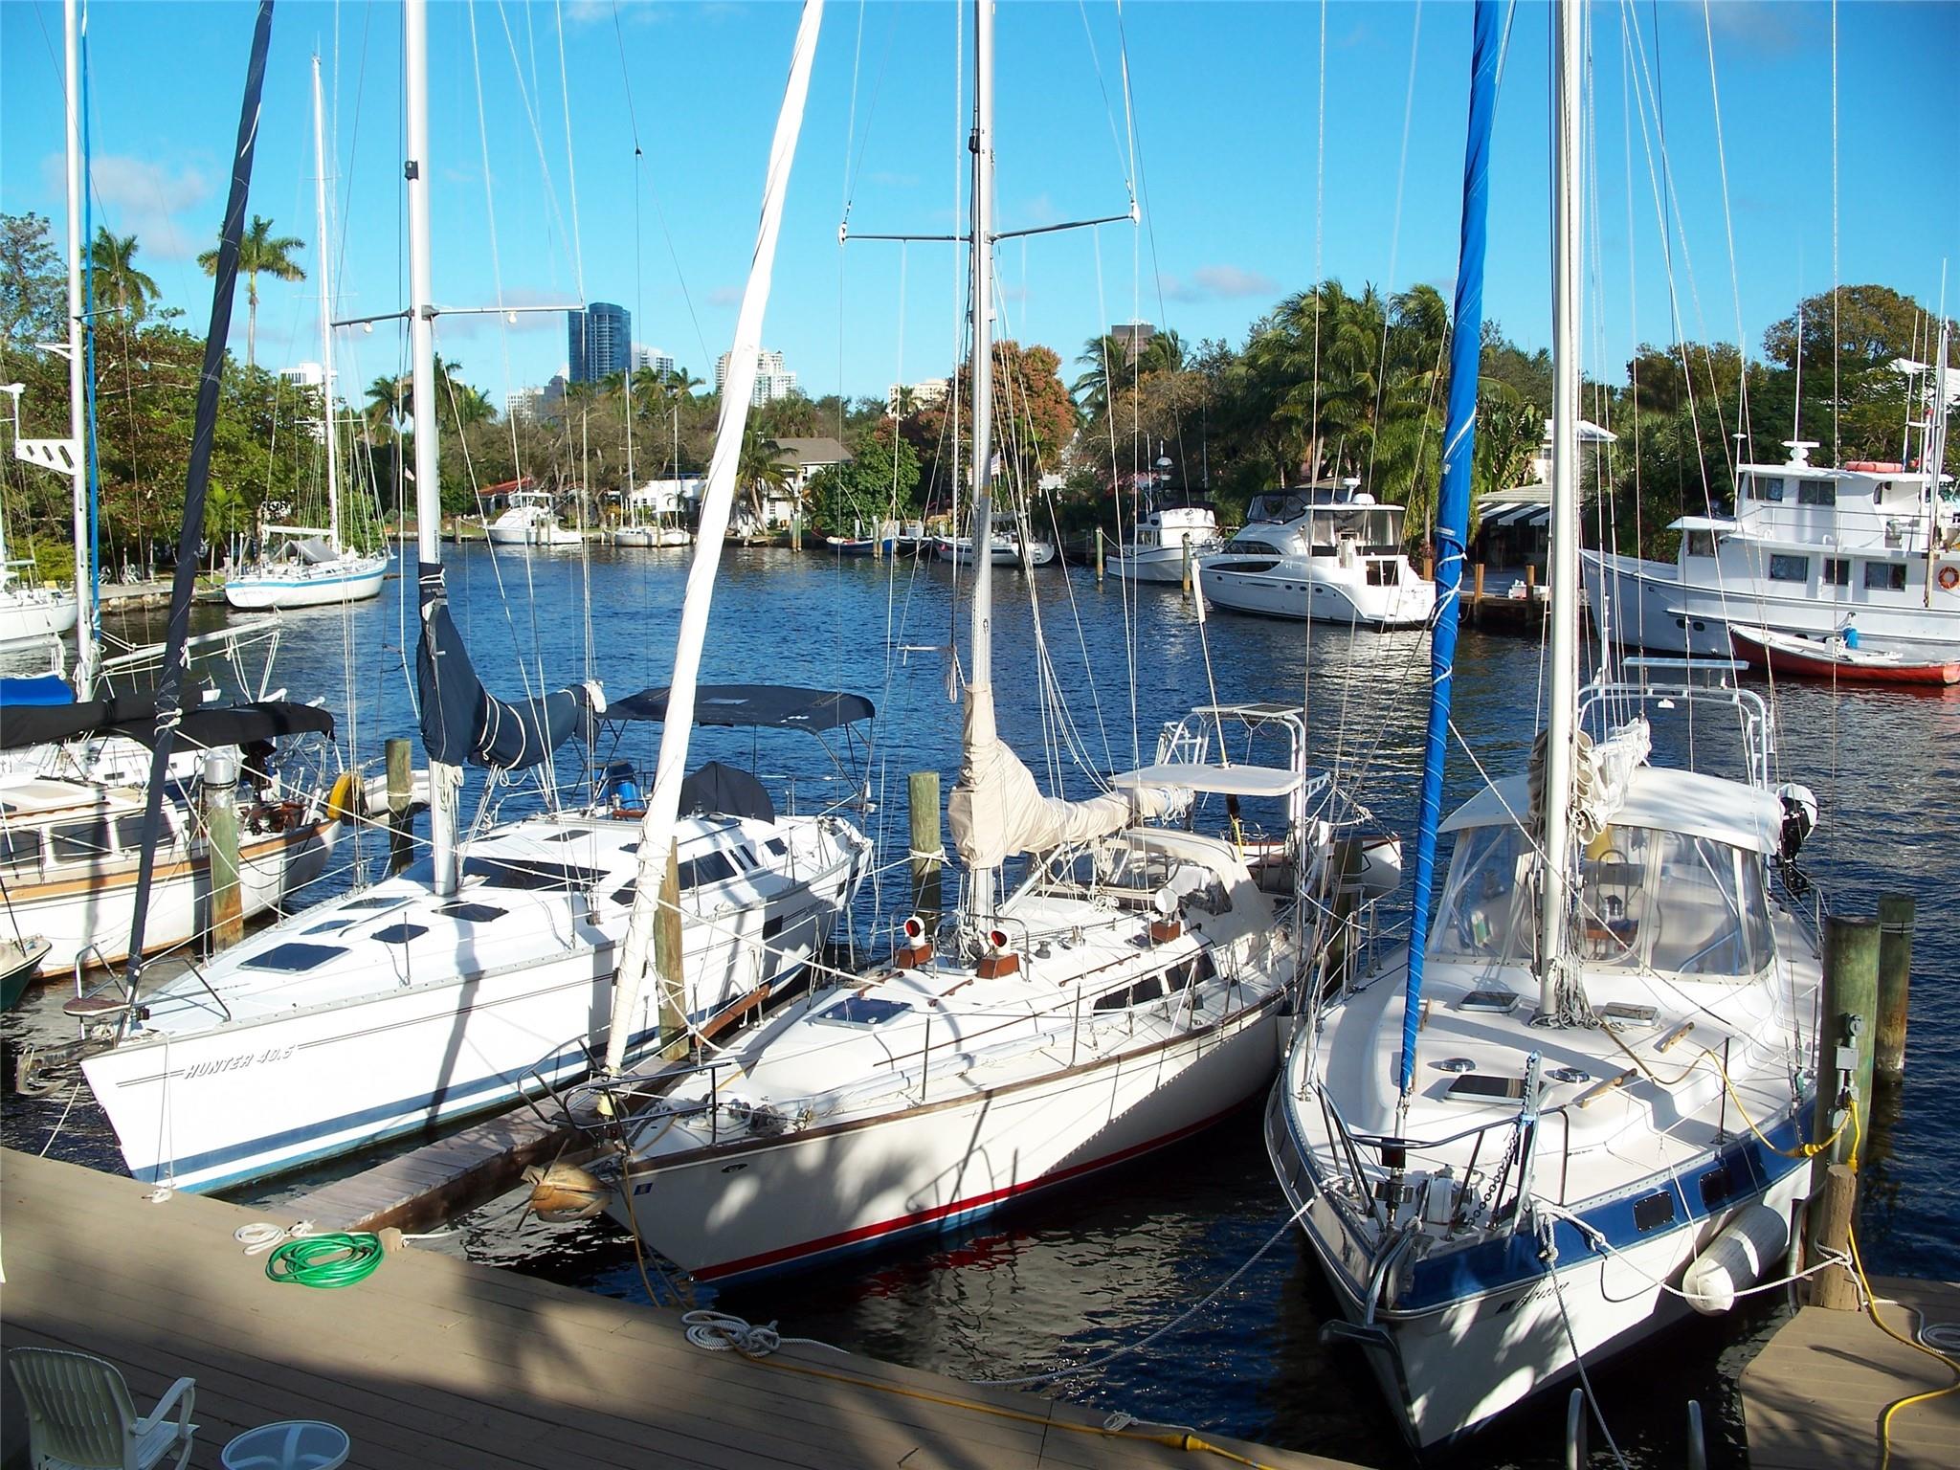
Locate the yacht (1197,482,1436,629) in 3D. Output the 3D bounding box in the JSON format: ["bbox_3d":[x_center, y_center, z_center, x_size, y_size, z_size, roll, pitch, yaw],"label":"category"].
[{"bbox_3d":[12.866,-7.298,82.749,4.100,5.383,12.600,-5,9,-33],"label":"yacht"}]

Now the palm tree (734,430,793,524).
[{"bbox_3d":[-15.821,-18.460,150.879,4.700,7.224,4.700,0,7,0],"label":"palm tree"}]

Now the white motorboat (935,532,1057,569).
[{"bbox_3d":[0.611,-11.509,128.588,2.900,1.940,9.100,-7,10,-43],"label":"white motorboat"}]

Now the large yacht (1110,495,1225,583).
[{"bbox_3d":[10.251,-10.770,113.547,3.800,4.700,11.500,-2,8,-18],"label":"large yacht"}]

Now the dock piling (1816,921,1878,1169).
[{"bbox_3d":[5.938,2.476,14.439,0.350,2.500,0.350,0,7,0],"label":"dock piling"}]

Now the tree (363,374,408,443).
[{"bbox_3d":[-52.660,-25.750,188.256,5.800,13.100,5.800,0,7,0],"label":"tree"}]

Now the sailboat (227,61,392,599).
[{"bbox_3d":[-28.168,-17.083,89.042,3.900,23.171,13.000,1,7,8],"label":"sailboat"}]

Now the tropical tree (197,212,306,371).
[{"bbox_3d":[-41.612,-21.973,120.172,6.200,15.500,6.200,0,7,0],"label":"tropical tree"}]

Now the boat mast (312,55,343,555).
[{"bbox_3d":[-27.869,-18.209,89.420,0.250,20.870,0.300,0,7,3],"label":"boat mast"}]

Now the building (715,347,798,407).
[{"bbox_3d":[-187.760,-271.237,1754.819,66.000,104.400,40.000,-1,7,-6],"label":"building"}]

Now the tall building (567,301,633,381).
[{"bbox_3d":[-287.609,-262.139,1587.636,46.000,128.500,40.000,-1,7,-10],"label":"tall building"}]

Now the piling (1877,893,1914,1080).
[{"bbox_3d":[9.181,2.509,21.098,0.340,1.796,0.340,0,7,0],"label":"piling"}]

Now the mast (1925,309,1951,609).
[{"bbox_3d":[26.744,-7.639,58.504,0.160,8.220,0.160,-3,8,-25],"label":"mast"}]

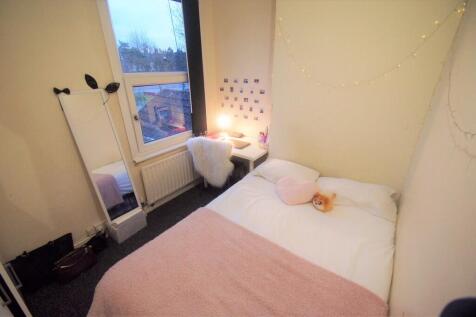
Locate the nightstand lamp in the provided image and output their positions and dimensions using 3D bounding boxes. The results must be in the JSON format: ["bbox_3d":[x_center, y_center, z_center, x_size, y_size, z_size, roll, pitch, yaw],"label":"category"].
[{"bbox_3d":[-0.201,-0.465,3.028,0.180,0.340,0.180,8,24,18],"label":"nightstand lamp"}]

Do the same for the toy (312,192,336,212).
[{"bbox_3d":[0.732,0.350,1.653,0.180,0.110,0.120,-16,28,-33],"label":"toy"}]

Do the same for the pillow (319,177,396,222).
[{"bbox_3d":[1.037,0.283,1.798,0.650,0.140,0.460,16,28,33],"label":"pillow"}]

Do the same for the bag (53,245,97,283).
[{"bbox_3d":[-1.483,0.938,1.802,0.140,0.180,0.280,20,30,39],"label":"bag"}]

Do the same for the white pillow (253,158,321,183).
[{"bbox_3d":[0.524,0.138,2.135,0.640,0.150,0.460,16,28,33],"label":"white pillow"}]

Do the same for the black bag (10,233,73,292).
[{"bbox_3d":[-1.658,0.903,1.731,0.120,0.310,0.410,16,28,33],"label":"black bag"}]

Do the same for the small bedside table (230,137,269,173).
[{"bbox_3d":[-0.050,0.156,2.940,0.970,0.740,0.600,16,28,33],"label":"small bedside table"}]

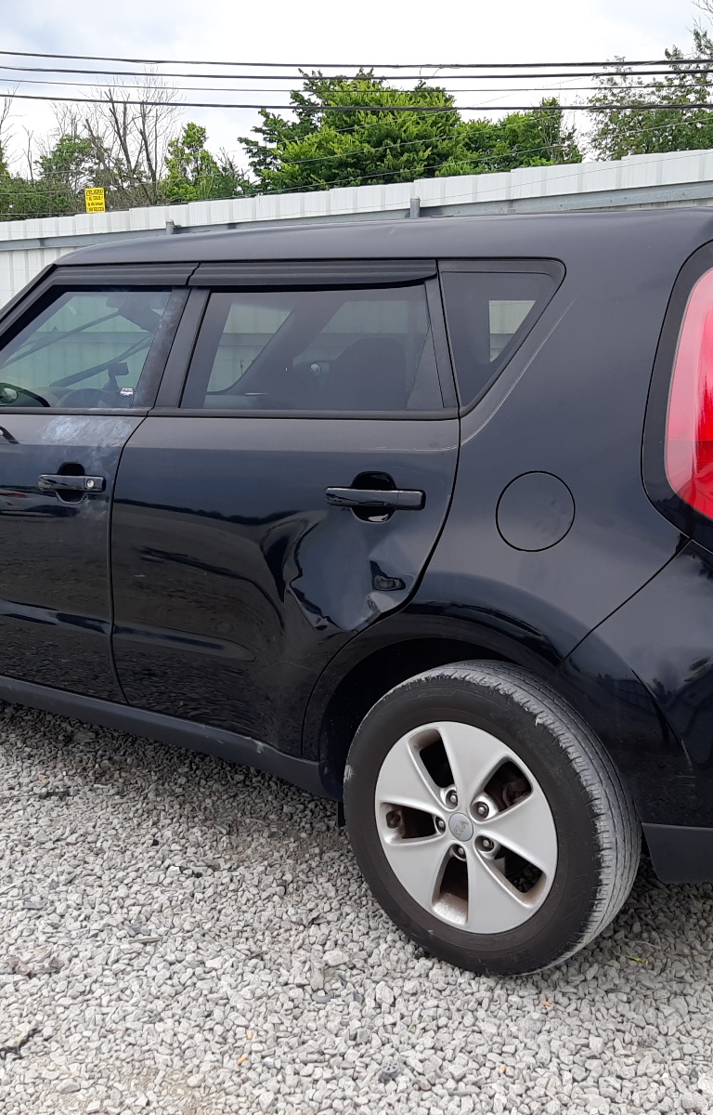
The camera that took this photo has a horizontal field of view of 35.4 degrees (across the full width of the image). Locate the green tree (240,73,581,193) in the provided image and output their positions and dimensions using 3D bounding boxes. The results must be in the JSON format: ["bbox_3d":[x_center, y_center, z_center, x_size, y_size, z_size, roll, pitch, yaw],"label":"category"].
[{"bbox_3d":[1.226,-6.353,23.627,7.200,6.900,5.800,1,10,3],"label":"green tree"}]

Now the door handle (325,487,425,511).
[{"bbox_3d":[0.038,-0.122,2.338,0.250,0.038,0.042,8,12,37],"label":"door handle"}]

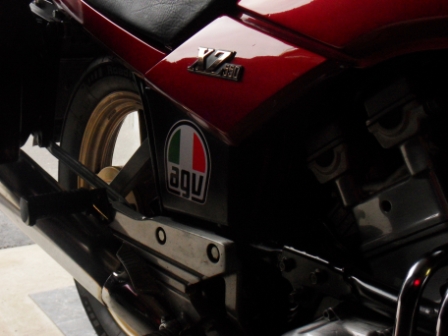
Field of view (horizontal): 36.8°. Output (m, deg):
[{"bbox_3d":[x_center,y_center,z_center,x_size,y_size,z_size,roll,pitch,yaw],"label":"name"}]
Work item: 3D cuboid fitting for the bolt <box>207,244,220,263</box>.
[{"bbox_3d":[-0.013,0.102,0.805,0.015,0.022,0.022,-10,20,-37],"label":"bolt"}]

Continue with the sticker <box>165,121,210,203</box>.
[{"bbox_3d":[-0.046,-0.008,0.850,0.008,0.103,0.090,-11,20,-42],"label":"sticker"}]

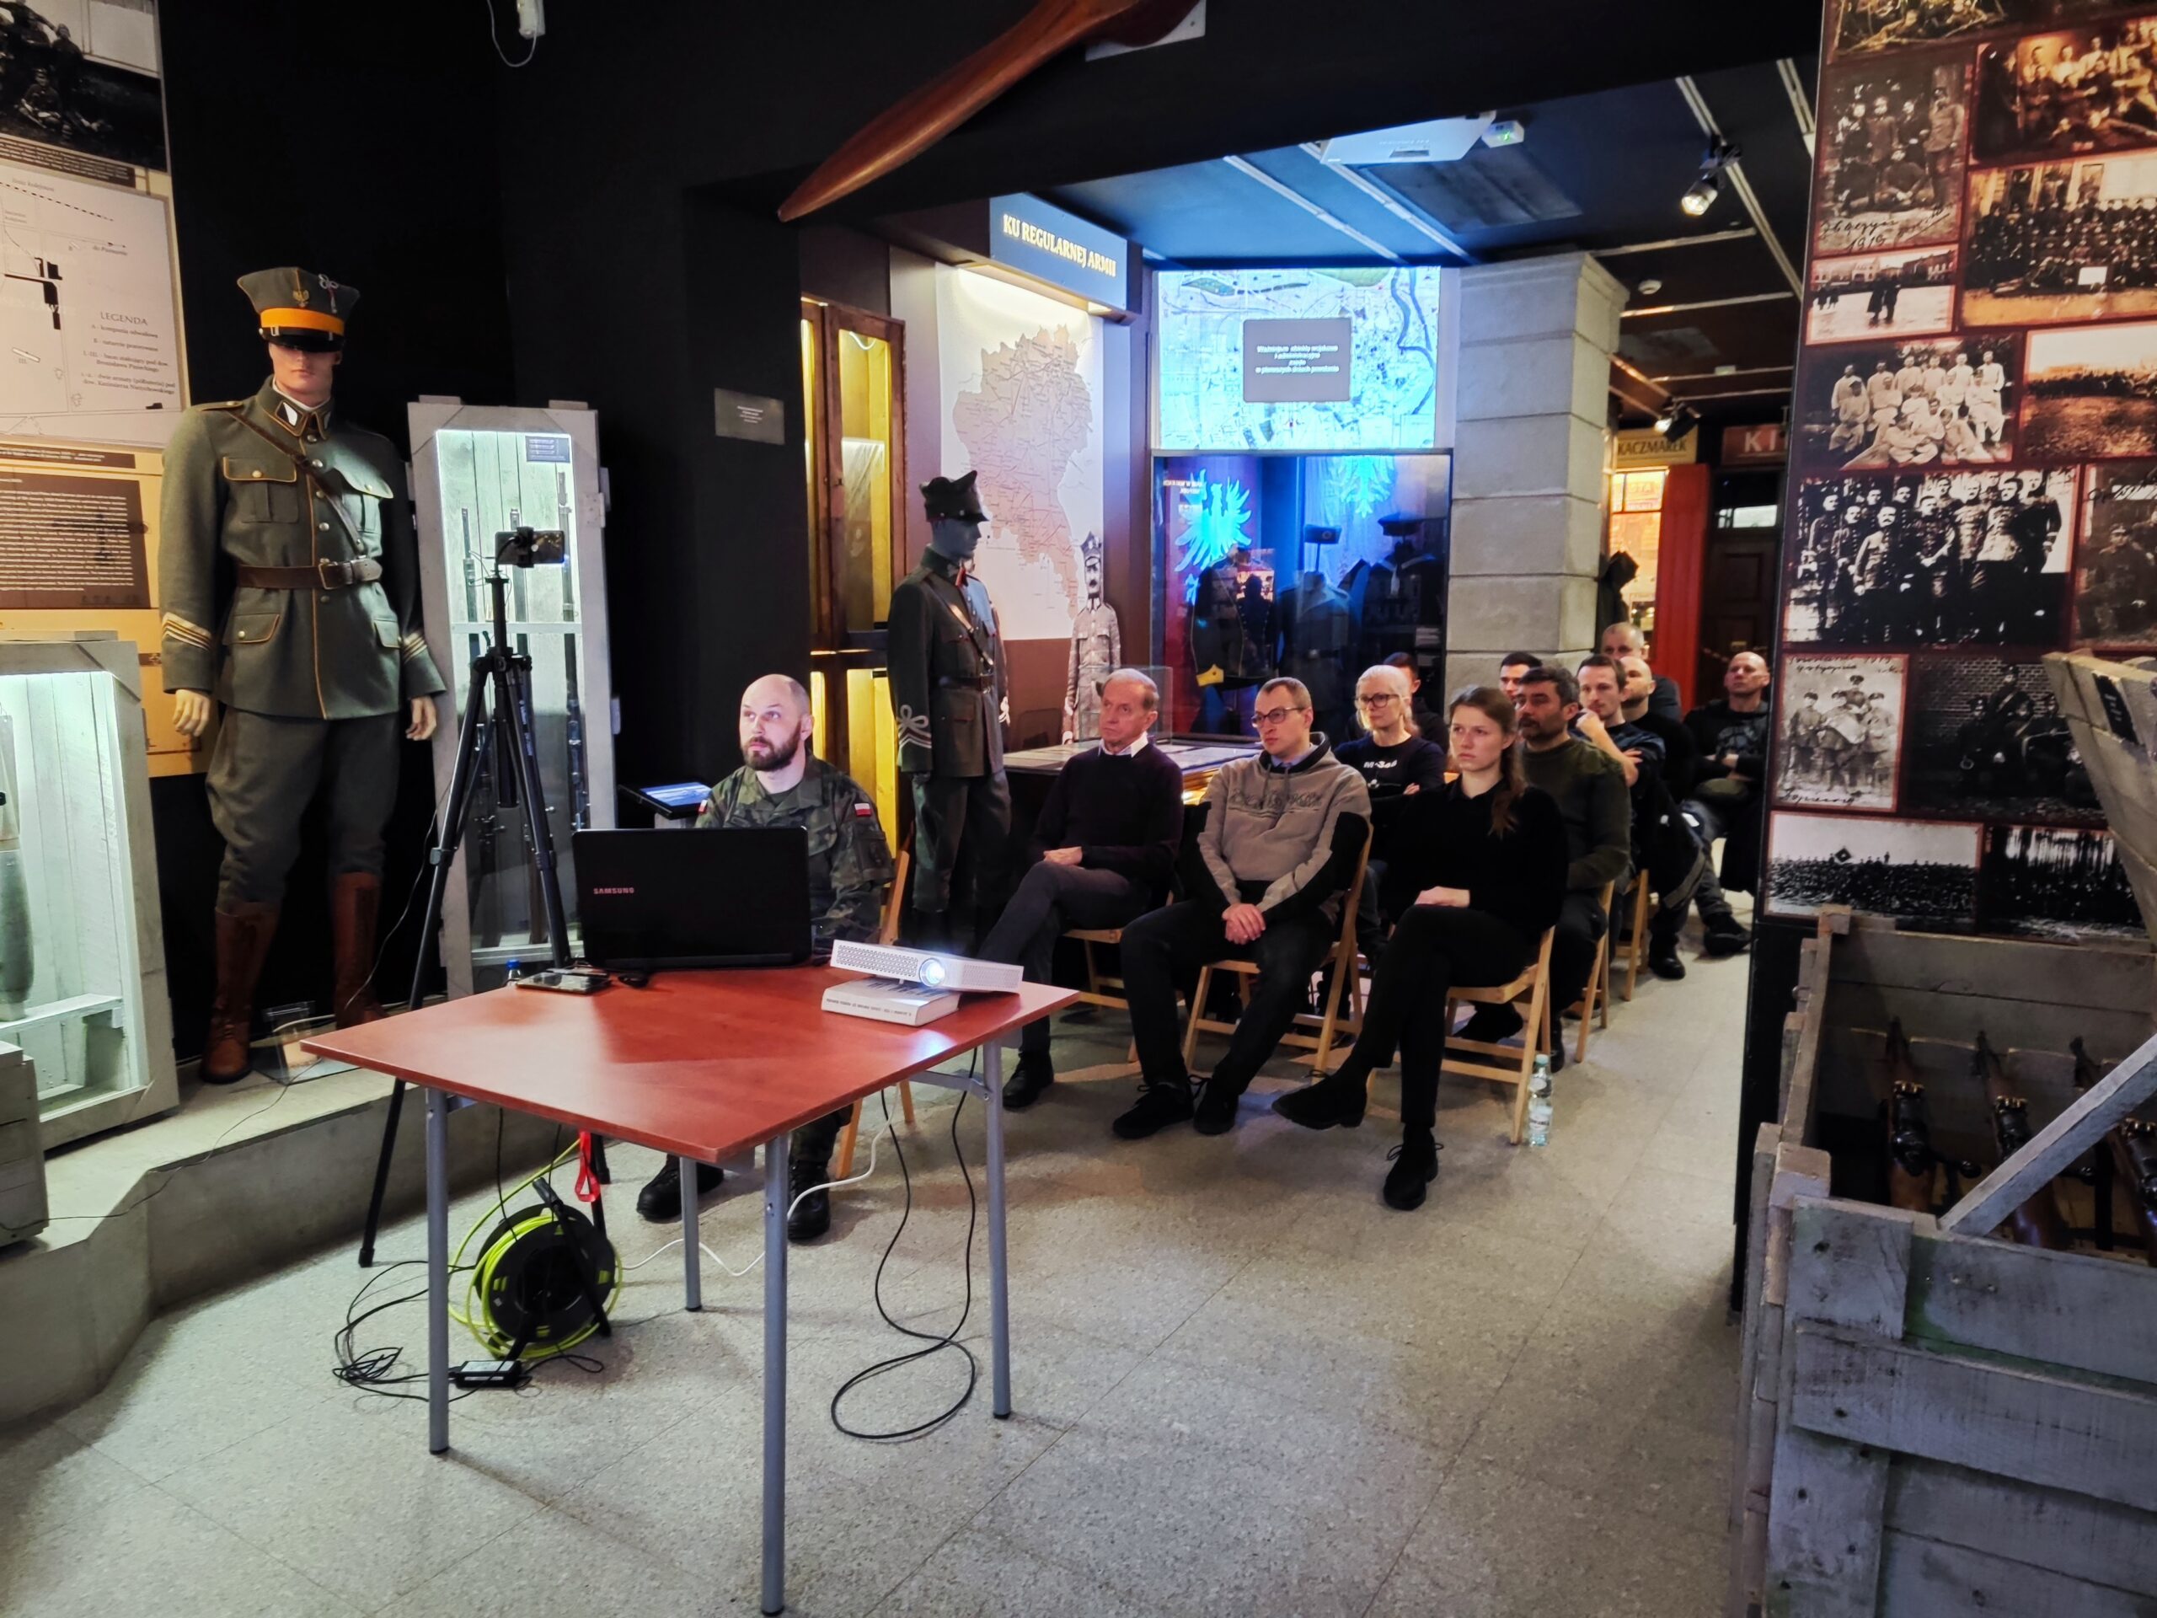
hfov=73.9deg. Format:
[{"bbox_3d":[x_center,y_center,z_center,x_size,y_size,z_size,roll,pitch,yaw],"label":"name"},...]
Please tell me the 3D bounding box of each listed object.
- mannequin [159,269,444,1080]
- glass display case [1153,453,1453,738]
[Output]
[{"bbox_3d":[-1.889,-0.331,3.513,0.380,1.903,0.640,7,11,40],"label":"mannequin"},{"bbox_3d":[1.170,-1.067,7.709,1.537,1.637,0.202,1,8,5],"label":"glass display case"}]

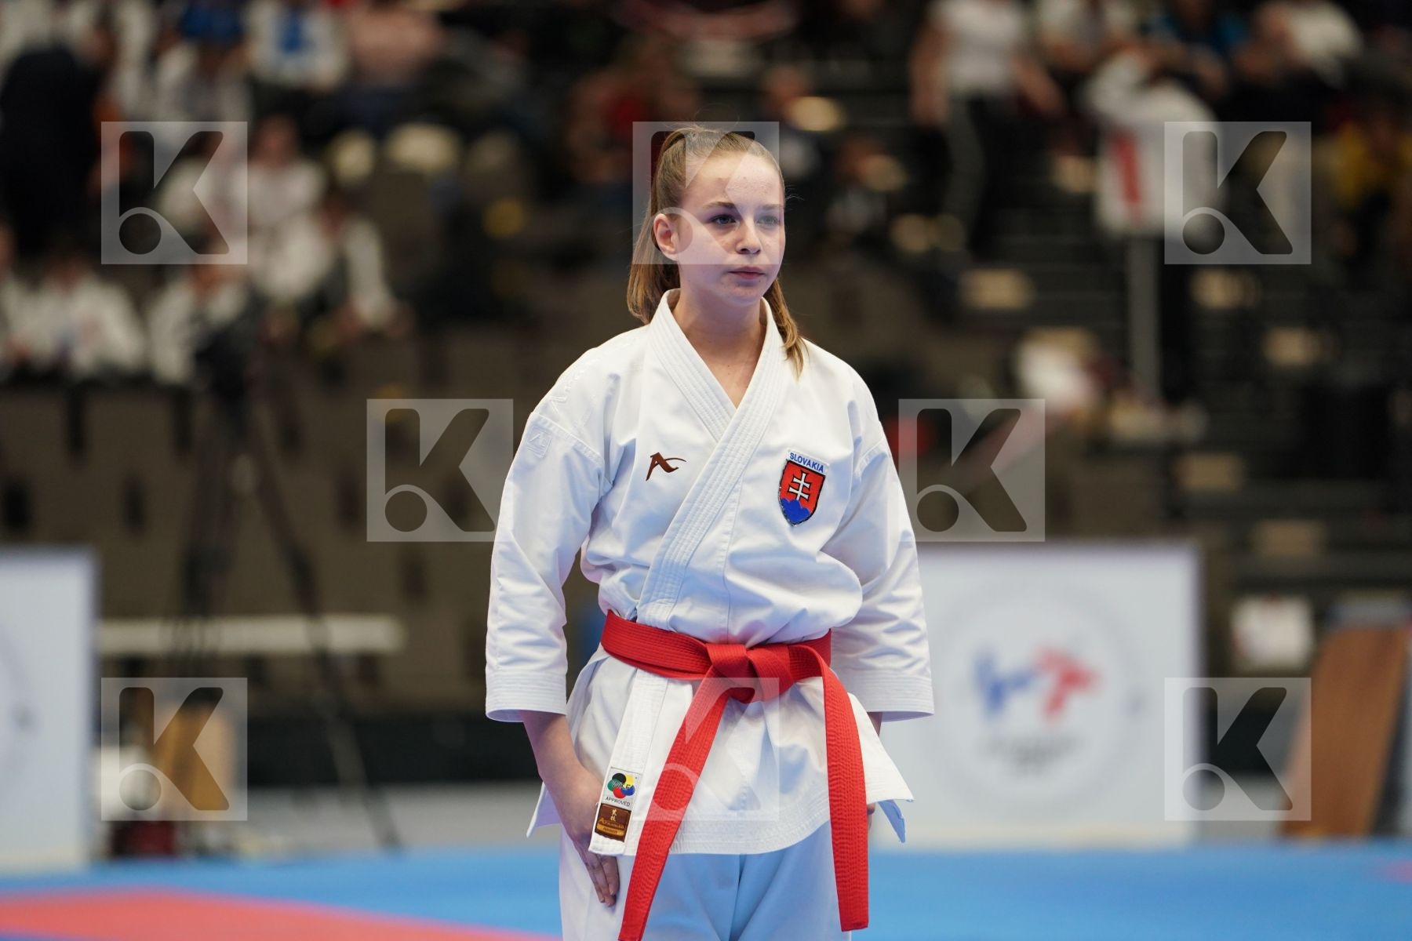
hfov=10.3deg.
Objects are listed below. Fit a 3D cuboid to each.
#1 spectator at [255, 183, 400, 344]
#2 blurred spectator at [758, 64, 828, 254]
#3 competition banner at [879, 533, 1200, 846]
[{"bbox_3d":[-1.730,-0.720,36.000,0.680,1.180,0.750,0,0,-3],"label":"spectator"},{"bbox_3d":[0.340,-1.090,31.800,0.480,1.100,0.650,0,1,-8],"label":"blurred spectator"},{"bbox_3d":[0.914,0.650,21.700,0.950,0.860,0.070,0,1,-20],"label":"competition banner"}]

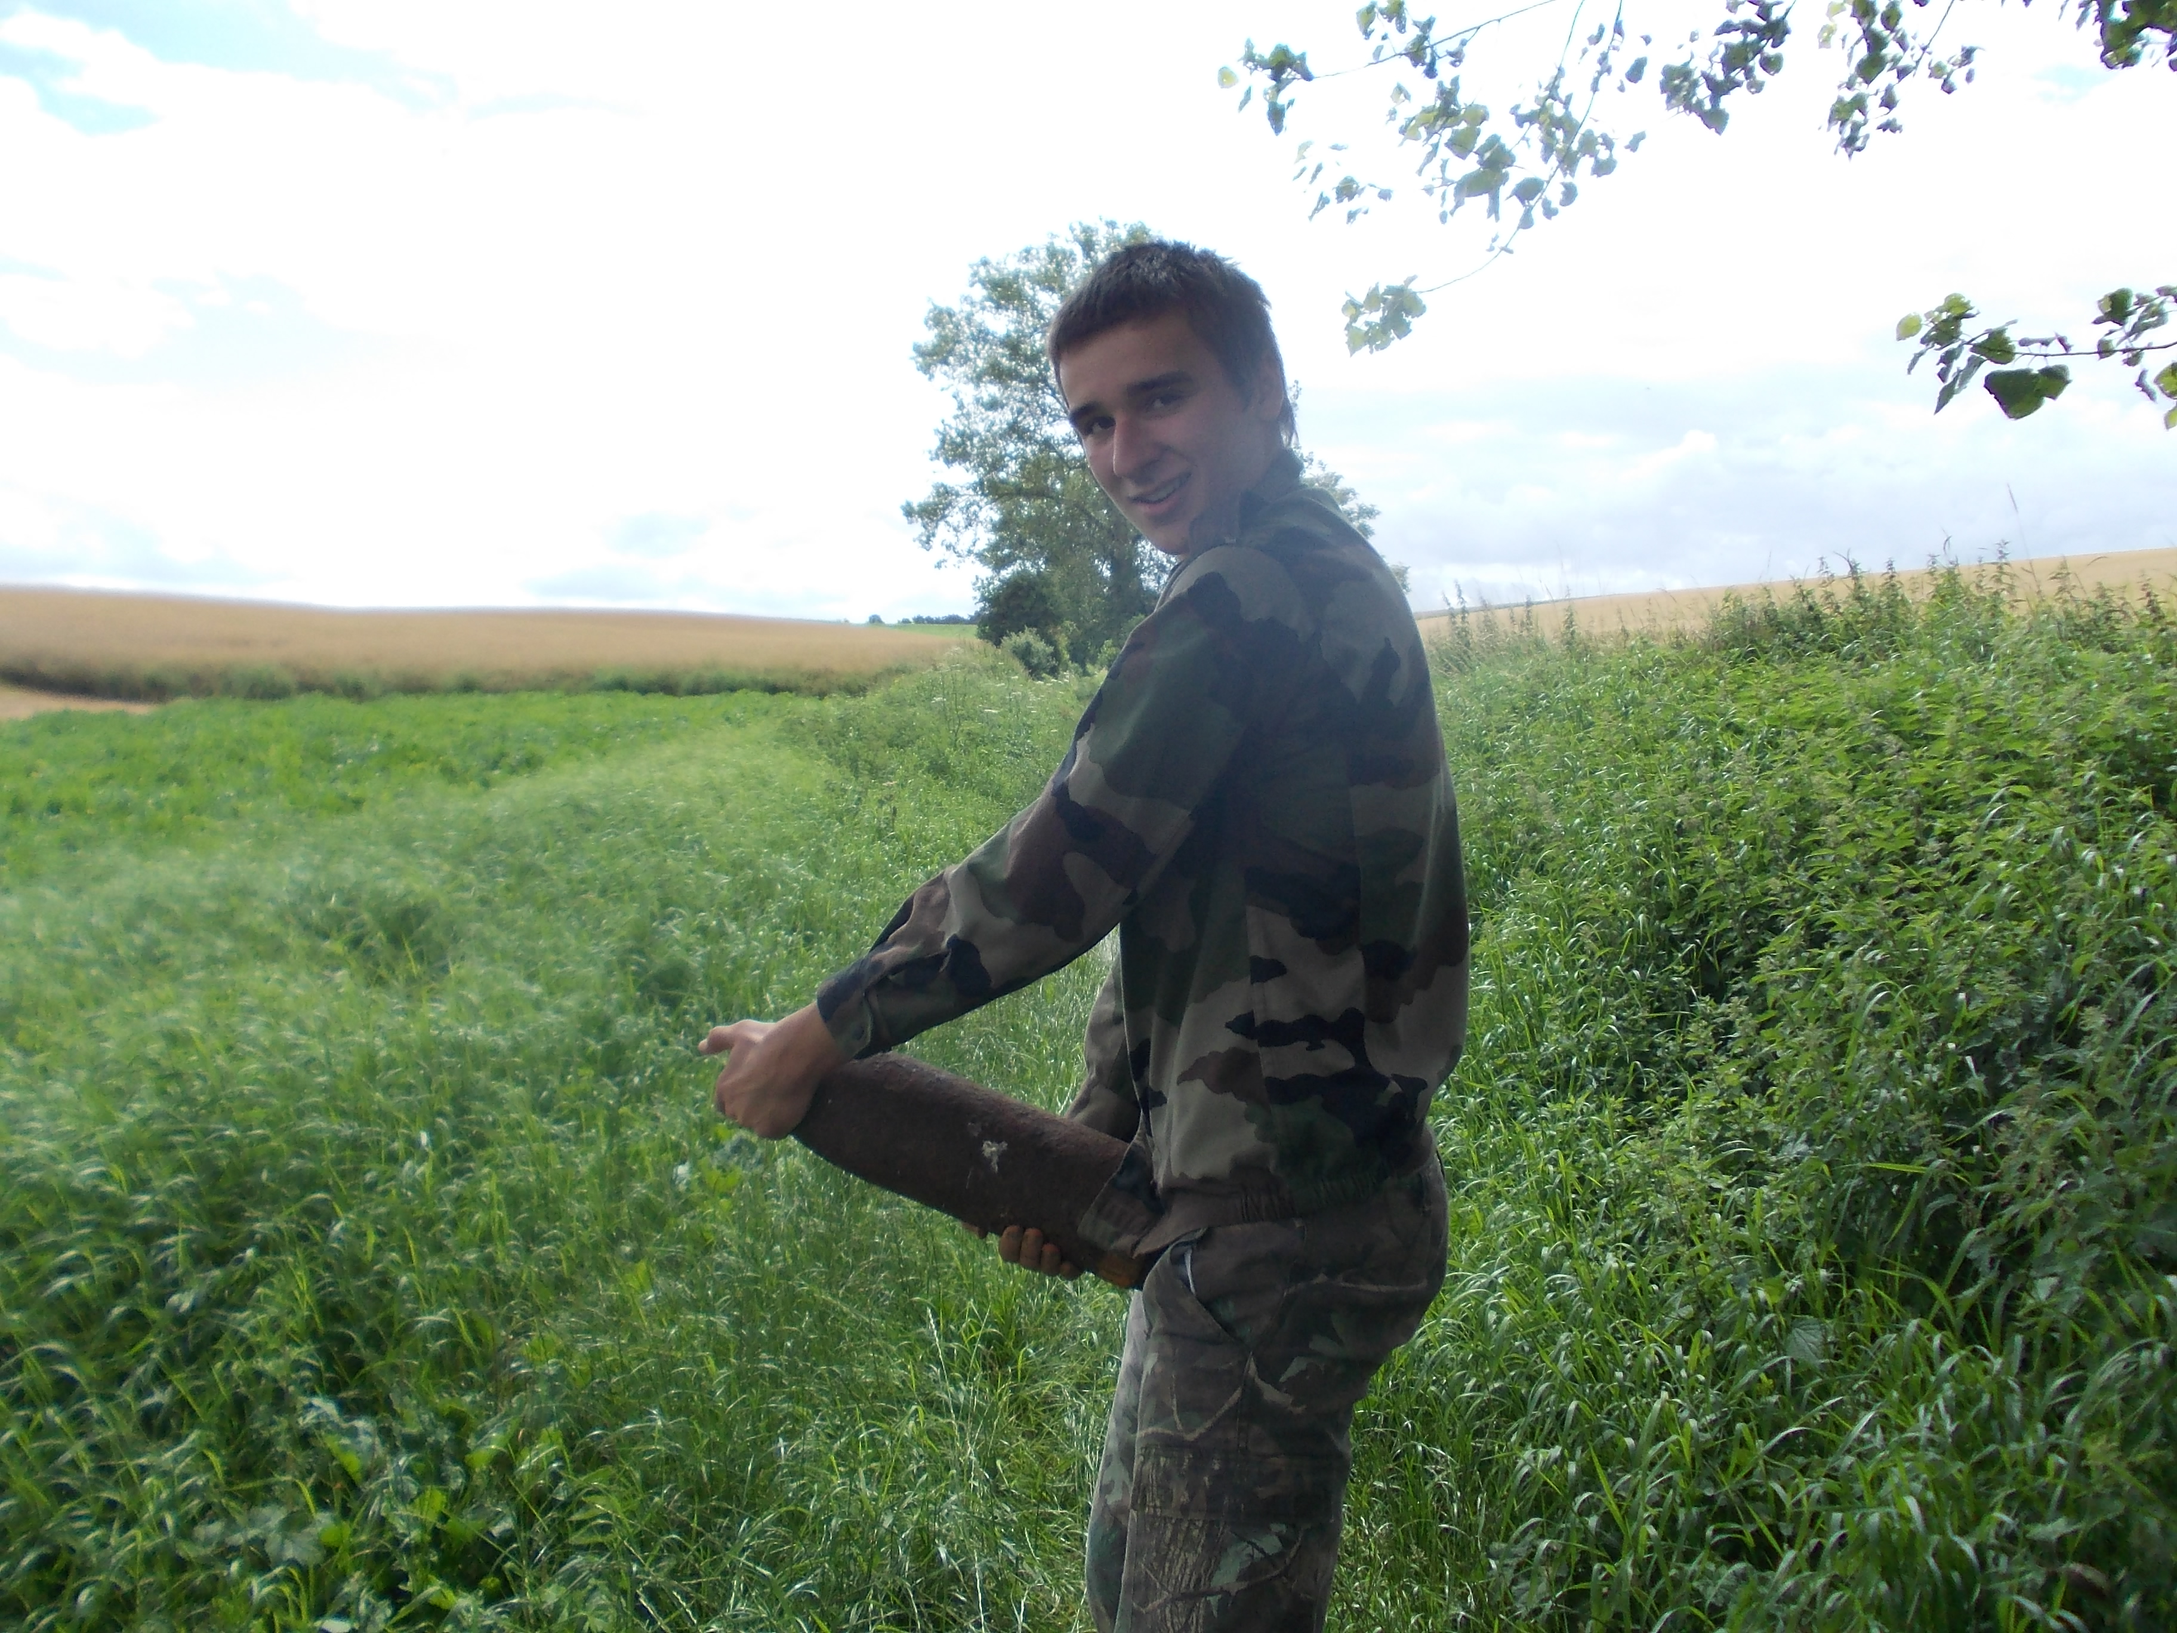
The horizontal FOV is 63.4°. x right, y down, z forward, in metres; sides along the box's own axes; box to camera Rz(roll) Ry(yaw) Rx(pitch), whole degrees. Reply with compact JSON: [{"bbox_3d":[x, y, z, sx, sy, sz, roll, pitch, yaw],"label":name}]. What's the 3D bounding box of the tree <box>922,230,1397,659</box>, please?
[{"bbox_3d":[1.480,-8.820,42.300,11.300,10.600,10.200,0,6,0],"label":"tree"}]

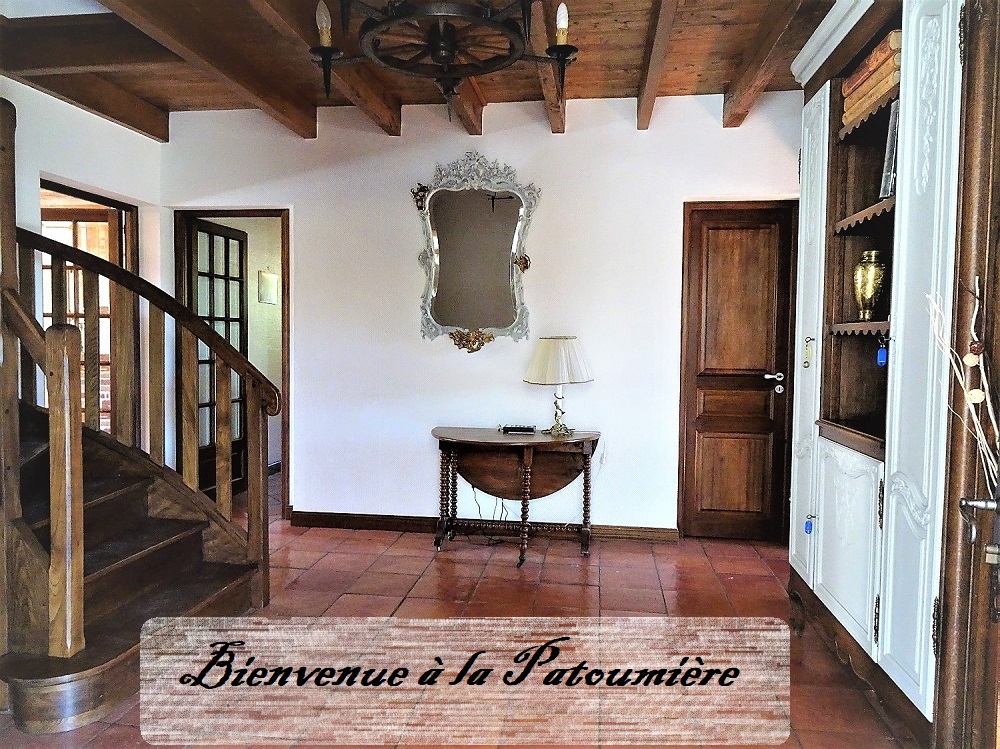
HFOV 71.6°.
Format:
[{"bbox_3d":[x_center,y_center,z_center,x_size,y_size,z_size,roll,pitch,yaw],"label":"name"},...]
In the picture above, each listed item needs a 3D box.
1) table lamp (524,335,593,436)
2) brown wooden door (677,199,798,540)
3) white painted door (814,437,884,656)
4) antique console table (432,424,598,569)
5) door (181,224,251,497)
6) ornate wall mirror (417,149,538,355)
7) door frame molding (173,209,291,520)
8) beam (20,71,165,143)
[{"bbox_3d":[0.339,0.067,4.000,0.397,0.583,0.397,1,3,8],"label":"table lamp"},{"bbox_3d":[1.484,-0.005,4.327,0.700,2.114,0.080,1,3,8],"label":"brown wooden door"},{"bbox_3d":[1.214,0.557,2.407,0.035,0.609,0.622,1,3,8],"label":"white painted door"},{"bbox_3d":[0.058,0.702,4.030,1.016,0.695,0.593,1,3,8],"label":"antique console table"},{"bbox_3d":[-2.095,-0.074,5.195,0.045,2.060,0.716,1,3,8],"label":"door"},{"bbox_3d":[-0.154,-0.758,4.320,0.809,1.241,0.085,1,3,8],"label":"ornate wall mirror"},{"bbox_3d":[-1.825,-0.069,4.791,0.872,2.118,0.090,1,3,8],"label":"door frame molding"},{"bbox_3d":[-2.314,-1.613,4.030,0.066,0.198,1.179,1,3,8],"label":"beam"}]

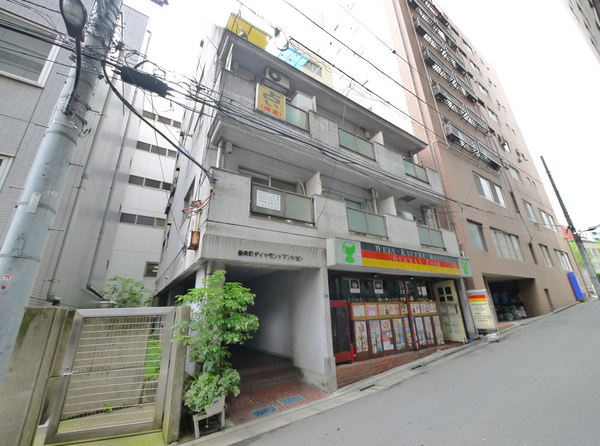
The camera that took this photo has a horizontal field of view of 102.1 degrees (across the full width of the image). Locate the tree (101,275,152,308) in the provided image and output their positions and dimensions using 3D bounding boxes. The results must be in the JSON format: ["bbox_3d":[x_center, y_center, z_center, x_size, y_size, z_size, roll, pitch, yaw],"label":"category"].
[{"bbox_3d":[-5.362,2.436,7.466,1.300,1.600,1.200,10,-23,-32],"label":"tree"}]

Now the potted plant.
[{"bbox_3d":[-1.359,1.911,4.072,1.250,2.150,1.100,10,-23,-32],"label":"potted plant"}]

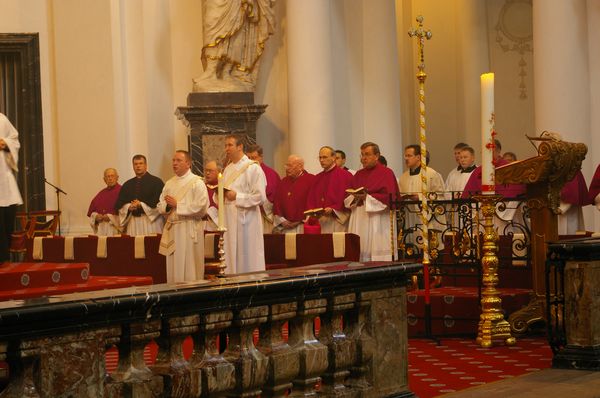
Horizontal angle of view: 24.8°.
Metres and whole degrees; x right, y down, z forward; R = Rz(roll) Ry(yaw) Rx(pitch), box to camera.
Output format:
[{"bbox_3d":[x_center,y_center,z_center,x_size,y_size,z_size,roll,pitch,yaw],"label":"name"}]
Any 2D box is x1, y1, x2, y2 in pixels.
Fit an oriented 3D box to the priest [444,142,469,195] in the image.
[{"bbox_3d":[1.689,0.264,14.399,0.520,1.710,0.420,-2,0,32],"label":"priest"}]

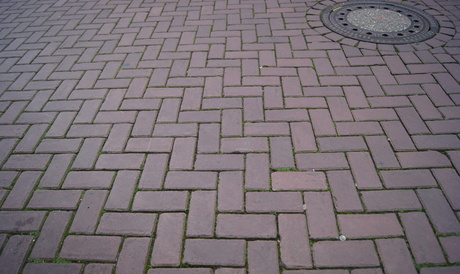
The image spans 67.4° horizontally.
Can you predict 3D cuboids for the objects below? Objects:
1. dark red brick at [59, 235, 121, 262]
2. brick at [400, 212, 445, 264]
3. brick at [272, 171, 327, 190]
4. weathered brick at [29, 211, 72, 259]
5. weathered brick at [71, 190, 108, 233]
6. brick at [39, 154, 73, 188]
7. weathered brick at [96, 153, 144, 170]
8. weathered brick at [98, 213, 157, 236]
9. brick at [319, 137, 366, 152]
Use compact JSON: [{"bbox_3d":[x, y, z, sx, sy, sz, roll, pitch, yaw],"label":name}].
[{"bbox_3d":[-0.452,0.385,1.141,0.198,0.065,0.096,0,41,3],"label":"dark red brick"},{"bbox_3d":[0.614,0.344,1.126,0.096,0.065,0.197,-1,40,2],"label":"brick"},{"bbox_3d":[0.265,0.188,1.331,0.200,0.060,0.097,0,41,4],"label":"brick"},{"bbox_3d":[-0.593,0.353,1.179,0.096,0.065,0.197,0,40,3],"label":"weathered brick"},{"bbox_3d":[-0.498,0.289,1.248,0.096,0.065,0.197,0,40,3],"label":"weathered brick"},{"bbox_3d":[-0.692,0.159,1.411,0.096,0.065,0.197,0,40,3],"label":"brick"},{"bbox_3d":[-0.451,0.124,1.444,0.198,0.065,0.096,0,41,3],"label":"weathered brick"},{"bbox_3d":[-0.350,0.322,1.202,0.197,0.065,0.096,0,40,3],"label":"weathered brick"},{"bbox_3d":[0.474,0.053,1.481,0.198,0.065,0.096,-1,41,2],"label":"brick"}]

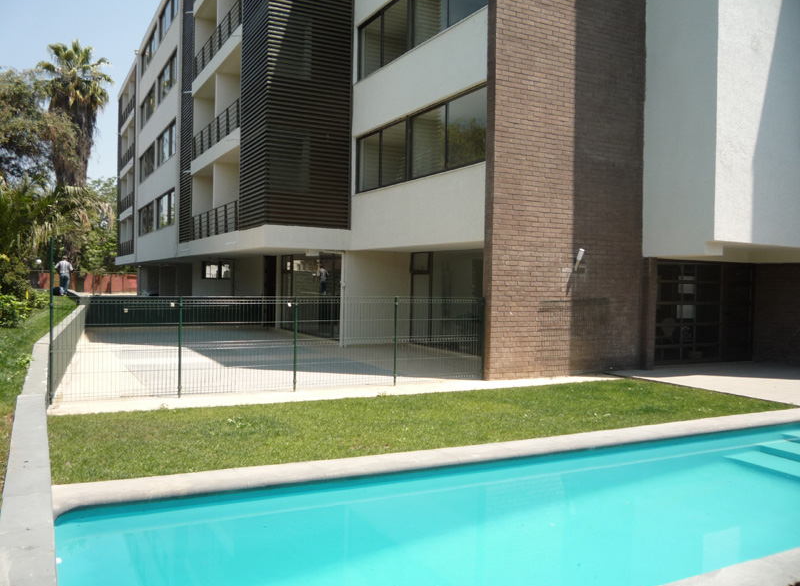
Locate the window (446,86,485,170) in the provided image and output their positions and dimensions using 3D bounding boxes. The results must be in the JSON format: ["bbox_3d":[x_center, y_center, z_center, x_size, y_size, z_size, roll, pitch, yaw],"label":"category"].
[{"bbox_3d":[1.166,-2.864,12.121,0.060,1.191,1.361,1,1,-28],"label":"window"}]

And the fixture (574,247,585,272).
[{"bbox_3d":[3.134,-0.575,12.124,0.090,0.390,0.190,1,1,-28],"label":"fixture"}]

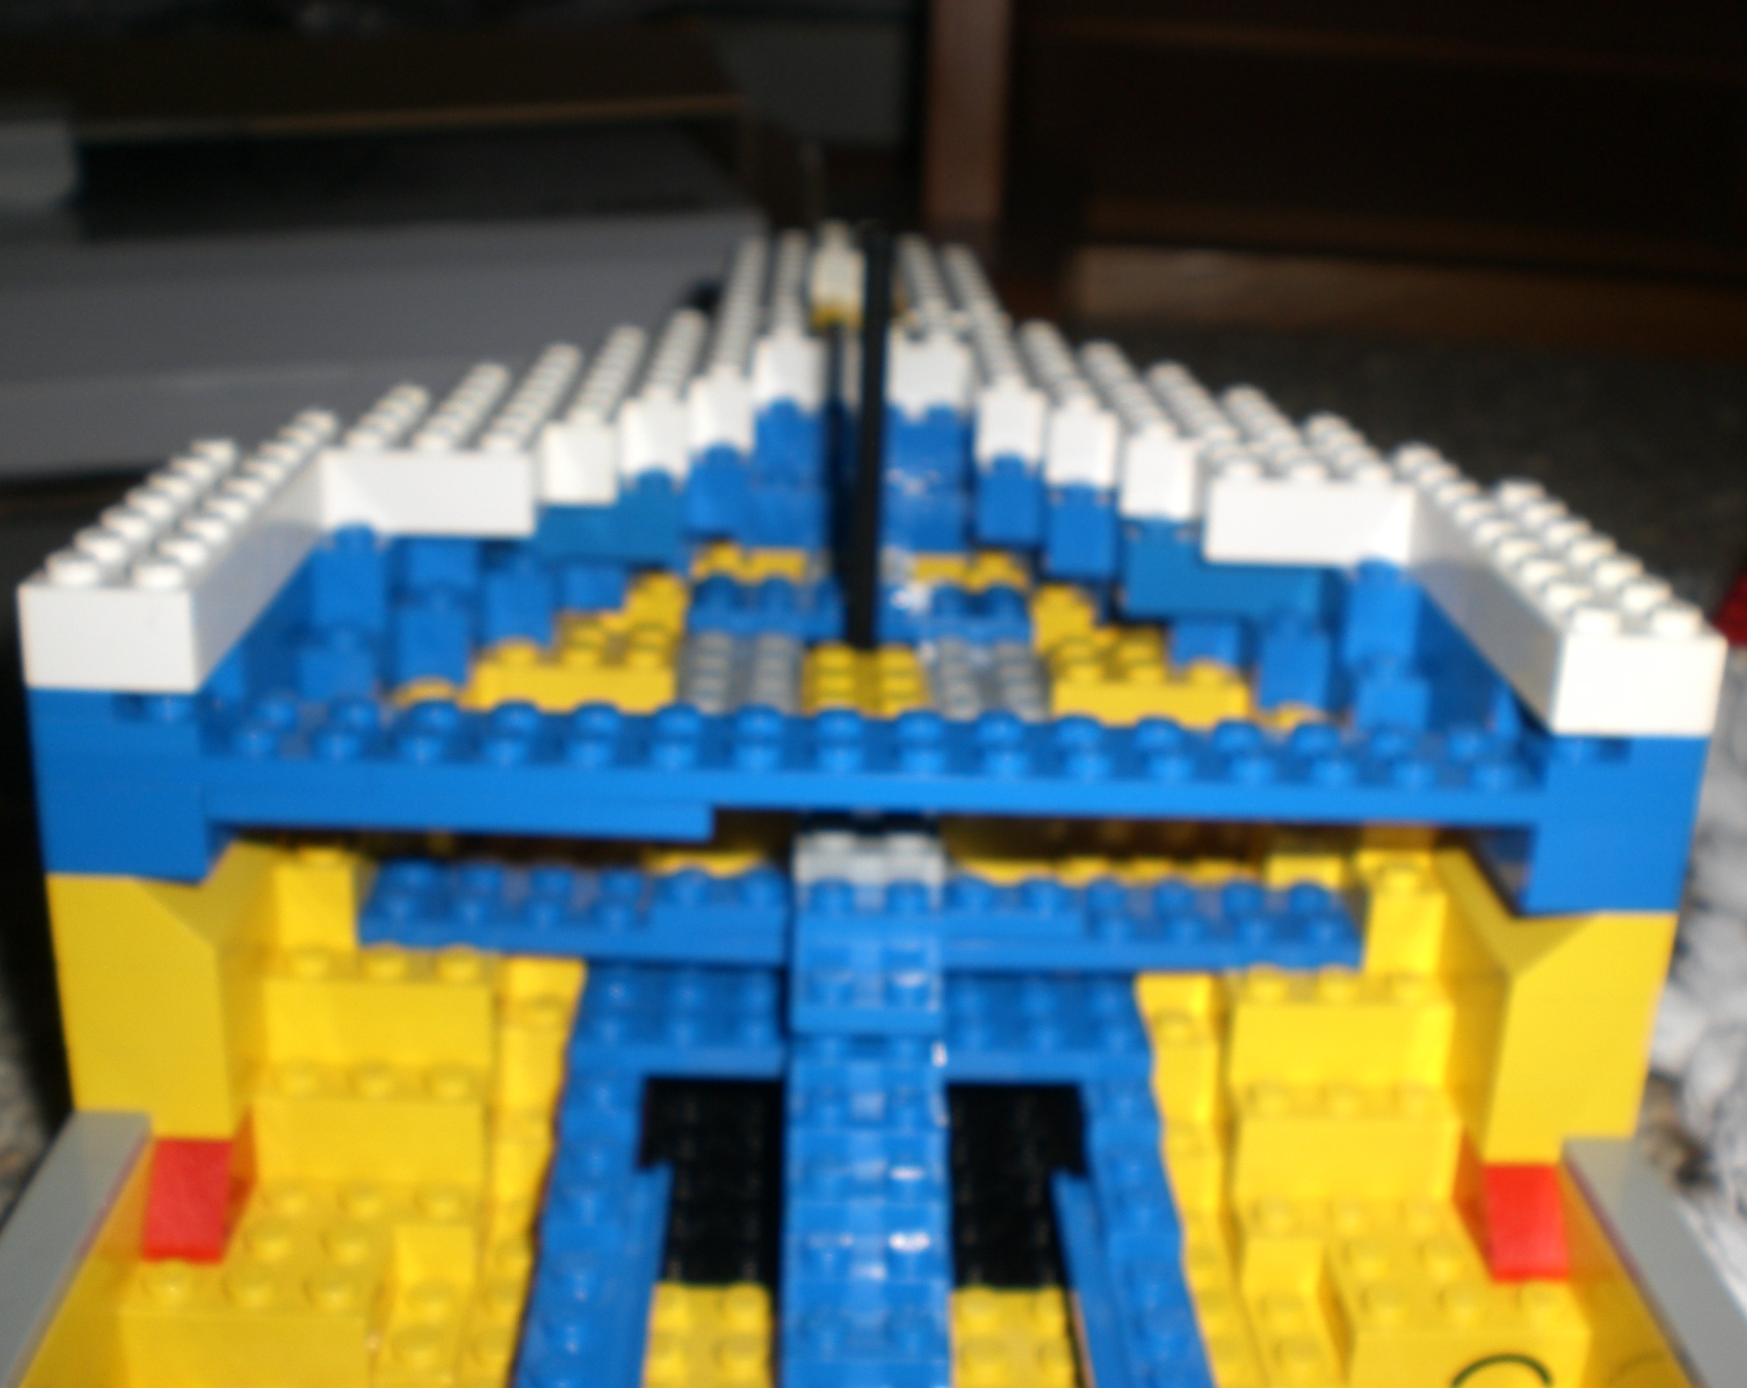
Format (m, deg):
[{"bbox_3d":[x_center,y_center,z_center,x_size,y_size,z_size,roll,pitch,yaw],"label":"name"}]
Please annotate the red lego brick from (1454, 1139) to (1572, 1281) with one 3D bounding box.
[{"bbox_3d":[0.066,0.052,0.210,0.008,0.010,0.016,2,20,-2],"label":"red lego brick"}]

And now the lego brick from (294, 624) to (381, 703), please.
[{"bbox_3d":[-0.061,-0.003,0.236,0.008,0.011,0.013,2,20,-2],"label":"lego brick"}]

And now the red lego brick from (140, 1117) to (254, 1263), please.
[{"bbox_3d":[-0.068,0.049,0.206,0.008,0.010,0.016,2,20,-2],"label":"red lego brick"}]

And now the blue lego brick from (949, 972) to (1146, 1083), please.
[{"bbox_3d":[0.019,0.037,0.228,0.024,0.005,0.016,2,20,-2],"label":"blue lego brick"}]

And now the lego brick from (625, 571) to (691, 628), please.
[{"bbox_3d":[-0.030,-0.012,0.291,0.008,0.011,0.012,2,20,-2],"label":"lego brick"}]

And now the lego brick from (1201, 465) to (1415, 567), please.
[{"bbox_3d":[0.052,-0.023,0.246,0.024,0.011,0.010,2,20,-2],"label":"lego brick"}]

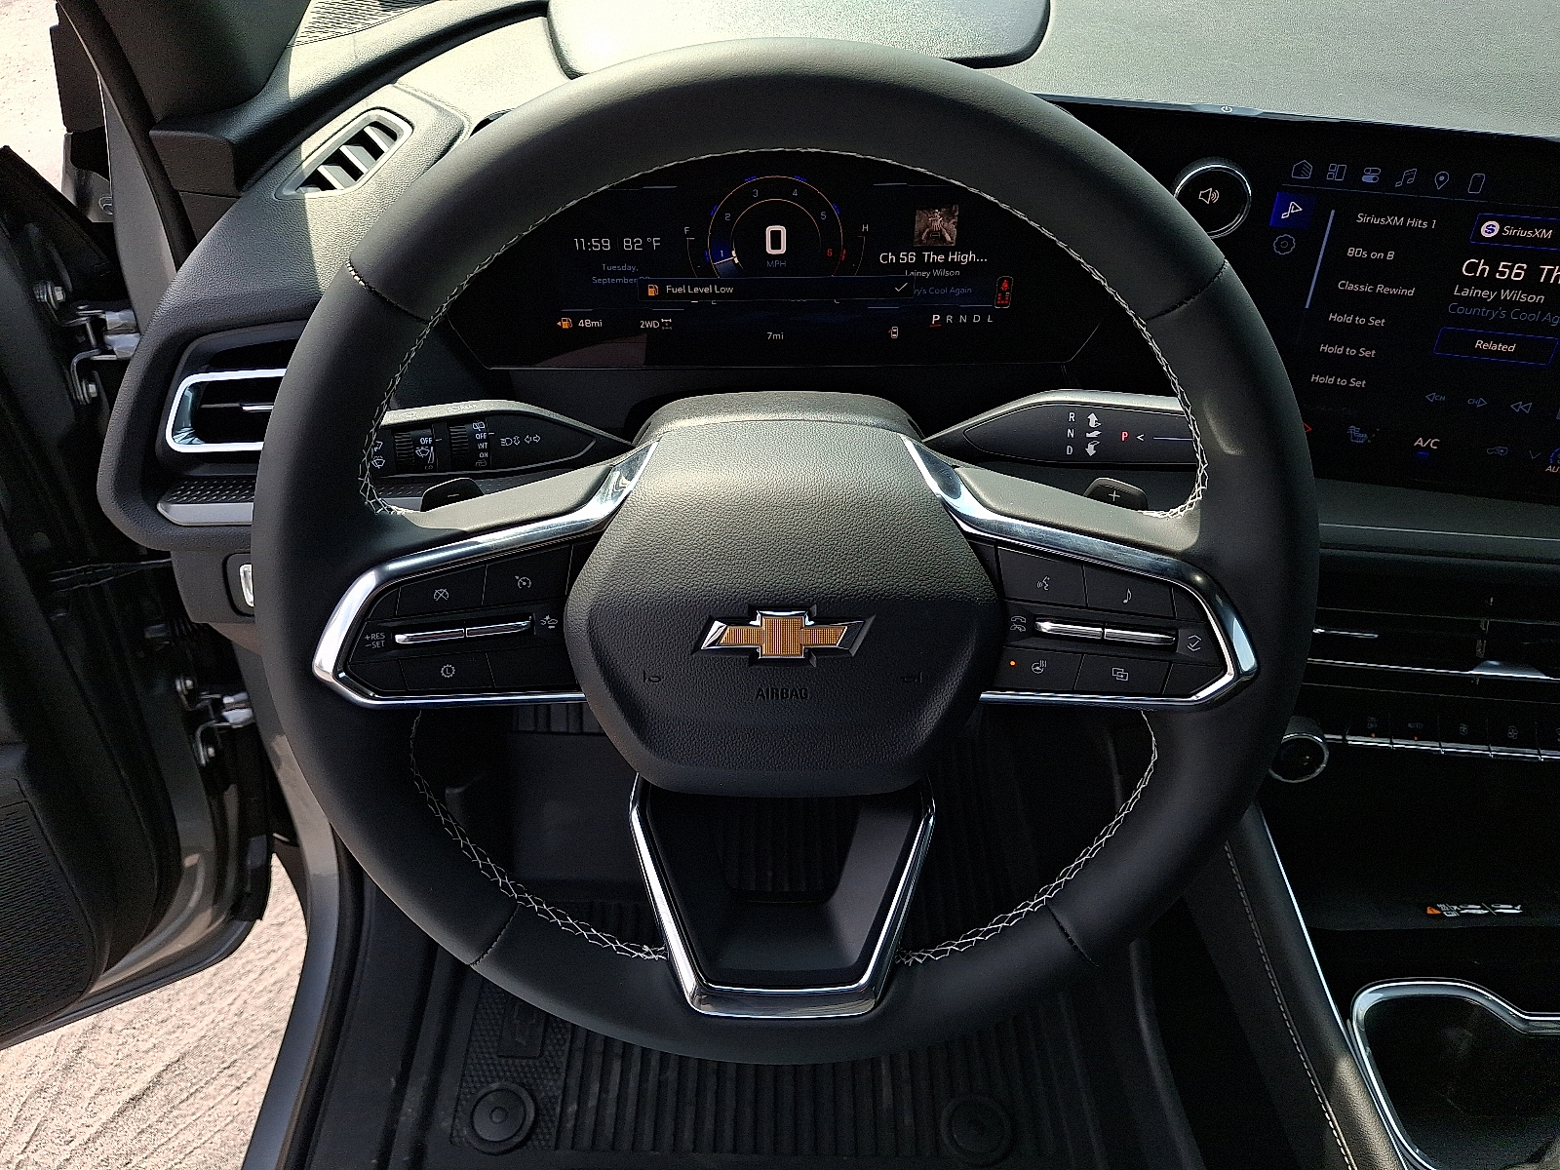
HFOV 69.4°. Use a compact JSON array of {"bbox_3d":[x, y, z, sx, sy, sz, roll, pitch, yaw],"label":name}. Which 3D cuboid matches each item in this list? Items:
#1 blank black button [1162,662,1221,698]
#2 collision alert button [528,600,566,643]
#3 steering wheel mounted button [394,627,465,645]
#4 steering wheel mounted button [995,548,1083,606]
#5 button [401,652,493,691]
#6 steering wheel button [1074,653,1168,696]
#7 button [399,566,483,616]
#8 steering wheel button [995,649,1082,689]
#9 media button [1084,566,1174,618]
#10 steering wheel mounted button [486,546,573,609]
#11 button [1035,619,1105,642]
[{"bbox_3d":[0.152,0.034,0.415,0.020,0.012,0.007,3,17,9],"label":"blank black button"},{"bbox_3d":[-0.084,0.014,0.414,0.015,0.013,0.007,-6,18,-4],"label":"collision alert button"},{"bbox_3d":[-0.126,0.018,0.409,0.025,0.004,0.007,-6,18,-4],"label":"steering wheel mounted button"},{"bbox_3d":[0.096,-0.004,0.413,0.033,0.021,0.007,3,17,8],"label":"steering wheel mounted button"},{"bbox_3d":[-0.122,0.032,0.415,0.031,0.014,0.007,-5,18,-5],"label":"button"},{"bbox_3d":[0.126,0.033,0.415,0.032,0.014,0.007,5,18,5],"label":"steering wheel button"},{"bbox_3d":[-0.122,0.001,0.410,0.032,0.017,0.007,-3,17,-8],"label":"button"},{"bbox_3d":[0.097,0.031,0.423,0.032,0.018,0.007,3,17,9],"label":"steering wheel button"},{"bbox_3d":[0.127,0.001,0.409,0.033,0.019,0.007,3,17,8],"label":"media button"},{"bbox_3d":[-0.092,-0.003,0.409,0.034,0.017,0.007,-7,18,-4],"label":"steering wheel mounted button"},{"bbox_3d":[0.105,0.016,0.411,0.024,0.004,0.007,7,18,4],"label":"button"}]

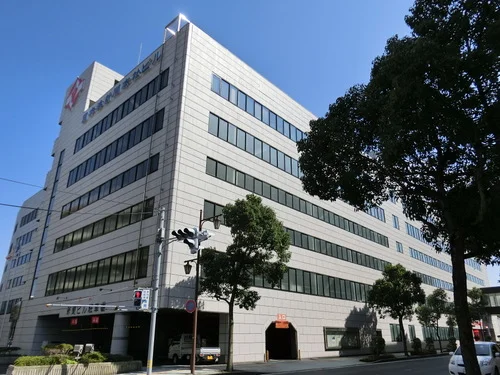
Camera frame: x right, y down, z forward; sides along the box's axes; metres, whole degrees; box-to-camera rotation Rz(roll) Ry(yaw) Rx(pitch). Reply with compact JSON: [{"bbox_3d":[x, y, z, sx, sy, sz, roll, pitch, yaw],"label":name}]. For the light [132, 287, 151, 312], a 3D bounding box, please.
[{"bbox_3d":[-5.040,5.202,16.773,0.720,0.920,0.320,18,-28,-36],"label":"light"}]

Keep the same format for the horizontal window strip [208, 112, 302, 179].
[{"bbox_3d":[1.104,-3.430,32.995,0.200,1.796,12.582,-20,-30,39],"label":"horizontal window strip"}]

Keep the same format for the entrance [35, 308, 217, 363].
[{"bbox_3d":[-10.606,11.564,28.021,20.070,3.144,4.600,-19,-29,39],"label":"entrance"}]

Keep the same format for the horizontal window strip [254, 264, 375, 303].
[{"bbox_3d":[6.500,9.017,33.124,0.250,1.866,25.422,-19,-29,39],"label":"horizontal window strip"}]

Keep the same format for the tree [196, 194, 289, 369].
[{"bbox_3d":[-0.229,5.037,20.361,4.900,9.500,5.000,0,-22,0],"label":"tree"}]

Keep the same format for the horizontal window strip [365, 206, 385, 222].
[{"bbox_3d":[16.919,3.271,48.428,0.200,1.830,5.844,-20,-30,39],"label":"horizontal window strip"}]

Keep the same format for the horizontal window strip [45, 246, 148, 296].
[{"bbox_3d":[-12.839,7.038,28.795,17.281,1.946,0.250,-19,-29,39],"label":"horizontal window strip"}]

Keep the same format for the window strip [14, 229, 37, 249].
[{"bbox_3d":[-32.510,7.520,52.184,8.062,1.498,0.200,-19,-29,39],"label":"window strip"}]

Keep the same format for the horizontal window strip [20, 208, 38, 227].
[{"bbox_3d":[-39.072,5.540,64.036,8.156,1.814,0.250,-19,-29,39],"label":"horizontal window strip"}]

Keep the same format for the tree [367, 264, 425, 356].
[{"bbox_3d":[14.454,11.945,35.514,5.200,8.350,5.300,-19,-29,39],"label":"tree"}]

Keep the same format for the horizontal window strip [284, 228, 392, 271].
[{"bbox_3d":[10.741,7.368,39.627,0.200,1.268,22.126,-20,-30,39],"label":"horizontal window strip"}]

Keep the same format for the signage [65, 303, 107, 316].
[{"bbox_3d":[-12.887,9.494,28.196,6.914,0.604,0.100,-19,-29,39],"label":"signage"}]

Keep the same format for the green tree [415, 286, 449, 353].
[{"bbox_3d":[22.641,16.315,44.554,4.000,7.360,4.000,-20,-30,39],"label":"green tree"}]

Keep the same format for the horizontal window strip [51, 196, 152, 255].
[{"bbox_3d":[-12.822,3.553,30.225,17.281,1.401,0.250,-19,-29,39],"label":"horizontal window strip"}]

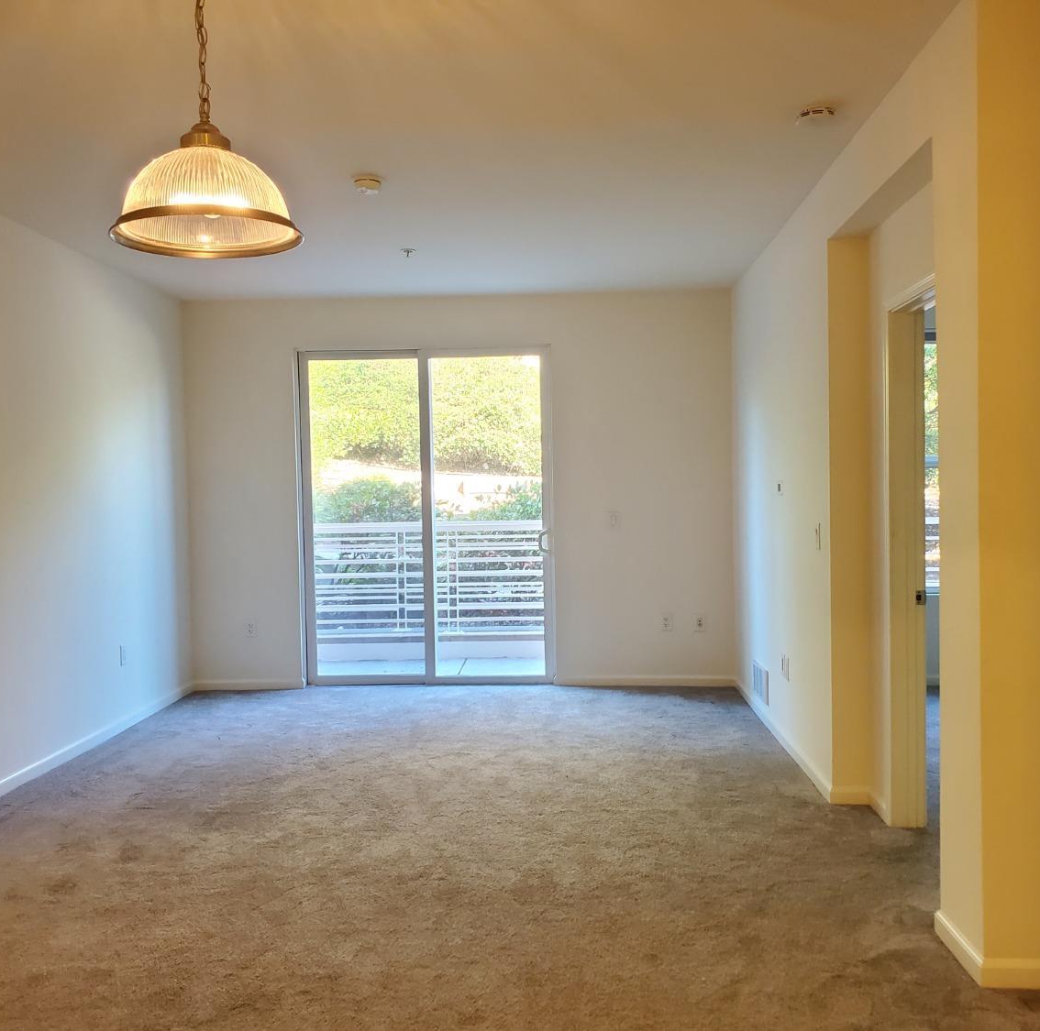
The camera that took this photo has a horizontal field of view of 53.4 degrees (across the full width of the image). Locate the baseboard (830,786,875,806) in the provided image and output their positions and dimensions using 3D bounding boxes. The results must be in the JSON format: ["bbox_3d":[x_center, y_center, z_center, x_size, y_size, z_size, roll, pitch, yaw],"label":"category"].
[{"bbox_3d":[1.418,1.198,4.437,0.163,0.080,0.018,-1,2,3],"label":"baseboard"}]

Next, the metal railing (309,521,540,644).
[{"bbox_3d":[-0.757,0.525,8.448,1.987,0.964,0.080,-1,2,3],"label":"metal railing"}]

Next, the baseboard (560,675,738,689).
[{"bbox_3d":[0.864,1.134,7.042,1.237,0.080,0.018,-1,2,3],"label":"baseboard"}]

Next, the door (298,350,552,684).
[{"bbox_3d":[-0.647,0.010,7.175,1.756,2.323,0.100,-1,2,3],"label":"door"}]

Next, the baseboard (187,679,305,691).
[{"bbox_3d":[-1.890,1.178,7.182,0.789,0.080,0.018,-1,2,3],"label":"baseboard"}]

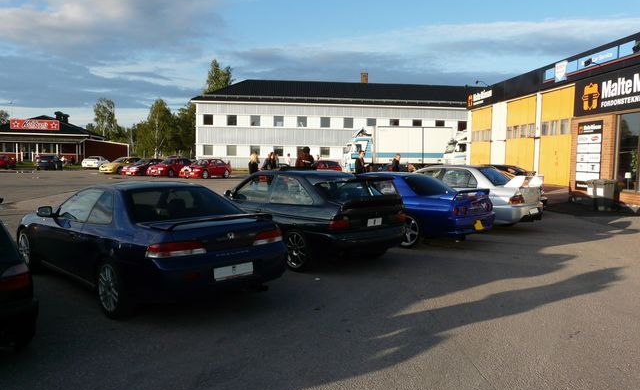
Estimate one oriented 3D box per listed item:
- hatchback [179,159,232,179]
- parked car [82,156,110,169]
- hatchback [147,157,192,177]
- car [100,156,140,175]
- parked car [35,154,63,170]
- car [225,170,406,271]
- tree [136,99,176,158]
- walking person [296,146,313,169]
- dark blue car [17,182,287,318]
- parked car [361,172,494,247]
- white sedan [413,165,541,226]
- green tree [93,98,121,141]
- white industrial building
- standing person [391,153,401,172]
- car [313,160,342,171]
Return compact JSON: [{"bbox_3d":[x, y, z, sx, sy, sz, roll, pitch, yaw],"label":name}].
[{"bbox_3d":[-8.400,-1.970,39.000,1.740,1.410,4.330,3,4,25],"label":"hatchback"},{"bbox_3d":[-22.095,-3.256,51.206,1.730,1.320,4.500,0,4,-11],"label":"parked car"},{"bbox_3d":[-11.350,-2.140,40.500,1.750,1.410,4.300,3,4,25],"label":"hatchback"},{"bbox_3d":[-15.900,-2.380,42.000,1.760,1.370,4.350,3,4,25],"label":"car"},{"bbox_3d":[-25.800,-3.090,49.600,1.750,1.420,4.450,0,4,-13],"label":"parked car"},{"bbox_3d":[-0.521,0.295,8.924,1.740,1.420,4.200,-2,5,-40],"label":"car"},{"bbox_3d":[-22.700,-8.600,72.000,5.500,9.200,5.300,1,4,0],"label":"tree"},{"bbox_3d":[-0.402,-0.315,14.318,0.580,1.830,0.420,3,5,25],"label":"walking person"},{"bbox_3d":[-2.399,0.467,6.613,4.530,1.320,1.750,5,6,44],"label":"dark blue car"},{"bbox_3d":[1.371,0.211,11.052,1.755,1.340,4.530,-3,6,-45],"label":"parked car"},{"bbox_3d":[3.327,0.023,13.235,1.770,1.450,4.490,-3,6,-43],"label":"white sedan"},{"bbox_3d":[-30.743,-9.370,75.546,4.100,9.500,4.100,3,5,22],"label":"green tree"},{"bbox_3d":[4.442,-8.178,62.152,37.000,10.380,11.300,1,4,-4],"label":"white industrial building"},{"bbox_3d":[2.892,-0.678,20.003,0.360,1.800,0.500,-1,5,-20],"label":"standing person"},{"bbox_3d":[0.273,-1.334,30.487,1.700,1.420,4.100,3,5,25],"label":"car"}]

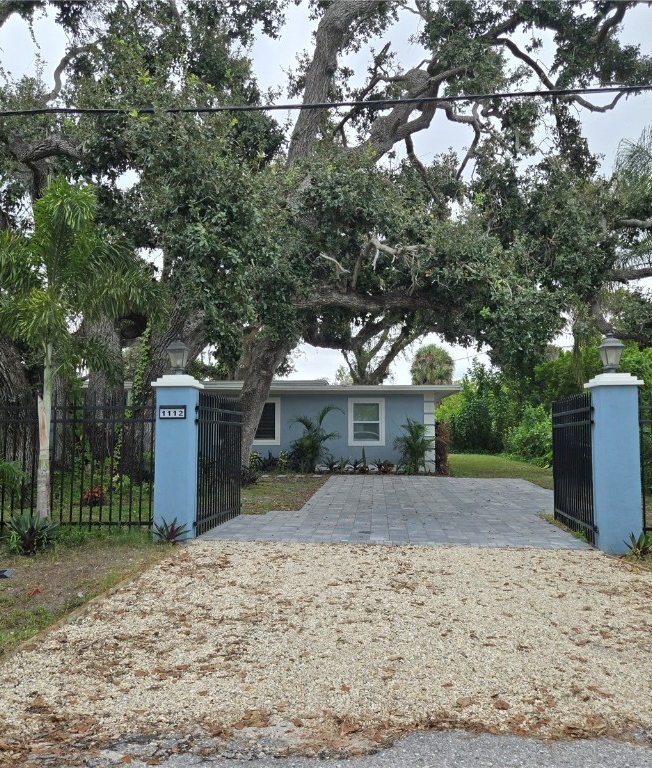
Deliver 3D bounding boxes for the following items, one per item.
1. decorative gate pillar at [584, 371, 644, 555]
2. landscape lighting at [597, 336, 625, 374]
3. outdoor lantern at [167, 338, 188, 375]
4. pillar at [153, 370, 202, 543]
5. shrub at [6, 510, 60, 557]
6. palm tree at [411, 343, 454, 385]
[{"bbox_3d":[3.293,0.885,7.721,0.475,1.995,0.475,0,-5,6],"label":"decorative gate pillar"},{"bbox_3d":[3.296,-0.327,7.817,0.235,0.435,0.235,0,-5,6],"label":"landscape lighting"},{"bbox_3d":[-1.811,-0.314,8.386,0.235,0.435,0.235,0,-5,6],"label":"outdoor lantern"},{"bbox_3d":[-1.813,0.891,8.291,0.475,1.983,0.475,0,-5,6],"label":"pillar"},{"bbox_3d":[-3.162,1.579,7.299,0.560,0.470,0.520,0,-5,6],"label":"shrub"},{"bbox_3d":[7.192,1.039,45.698,3.000,7.713,3.000,0,-5,6],"label":"palm tree"}]

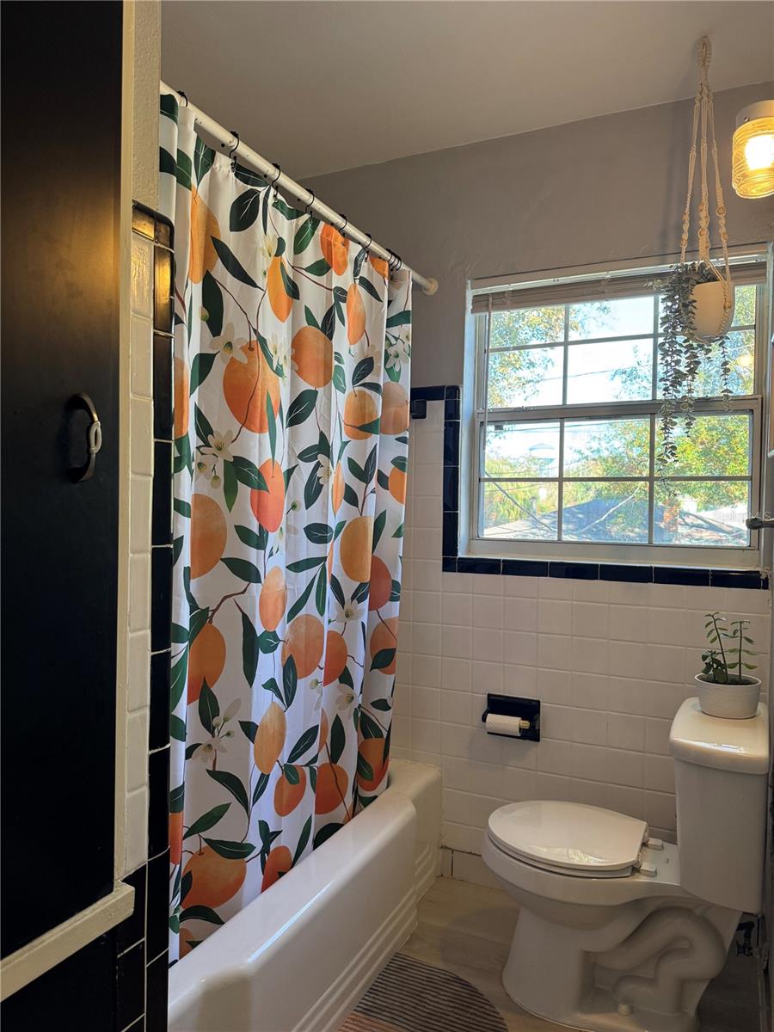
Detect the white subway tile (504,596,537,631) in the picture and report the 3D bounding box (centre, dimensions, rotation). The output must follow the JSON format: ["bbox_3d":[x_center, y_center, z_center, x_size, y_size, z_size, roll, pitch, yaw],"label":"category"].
[{"bbox_3d":[0.431,0.319,2.292,0.108,0.108,0.010,1,1,27],"label":"white subway tile"}]

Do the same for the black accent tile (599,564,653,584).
[{"bbox_3d":[0.717,0.173,2.145,0.152,0.047,0.010,1,1,27],"label":"black accent tile"}]

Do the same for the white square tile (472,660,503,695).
[{"bbox_3d":[0.334,0.539,2.359,0.108,0.109,0.010,1,2,27],"label":"white square tile"}]

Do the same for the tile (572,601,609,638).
[{"bbox_3d":[0.626,0.321,2.199,0.108,0.108,0.010,1,0,28],"label":"tile"}]

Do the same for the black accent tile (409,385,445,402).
[{"bbox_3d":[0.130,-0.412,2.442,0.152,0.051,0.009,1,1,27],"label":"black accent tile"}]

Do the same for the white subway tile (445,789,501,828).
[{"bbox_3d":[0.285,0.985,2.398,0.207,0.111,0.010,1,2,27],"label":"white subway tile"}]

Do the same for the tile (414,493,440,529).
[{"bbox_3d":[0.143,-0.012,2.436,0.108,0.108,0.010,1,1,27],"label":"tile"}]

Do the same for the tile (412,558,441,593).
[{"bbox_3d":[0.141,0.203,2.444,0.108,0.109,0.009,1,1,26],"label":"tile"}]

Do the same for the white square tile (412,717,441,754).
[{"bbox_3d":[0.137,0.749,2.445,0.108,0.108,0.010,1,1,27],"label":"white square tile"}]

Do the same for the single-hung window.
[{"bbox_3d":[0.676,-0.300,2.219,0.877,0.885,0.100,1,2,27],"label":"single-hung window"}]

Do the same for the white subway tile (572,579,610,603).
[{"bbox_3d":[0.626,0.231,2.192,0.108,0.071,0.010,1,1,27],"label":"white subway tile"}]

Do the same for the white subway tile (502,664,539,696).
[{"bbox_3d":[0.432,0.540,2.307,0.108,0.109,0.009,1,1,26],"label":"white subway tile"}]

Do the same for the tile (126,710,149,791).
[{"bbox_3d":[-0.357,0.333,1.017,0.010,0.111,0.041,1,0,26],"label":"tile"}]

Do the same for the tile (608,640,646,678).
[{"bbox_3d":[0.721,0.431,2.144,0.108,0.108,0.009,1,1,27],"label":"tile"}]

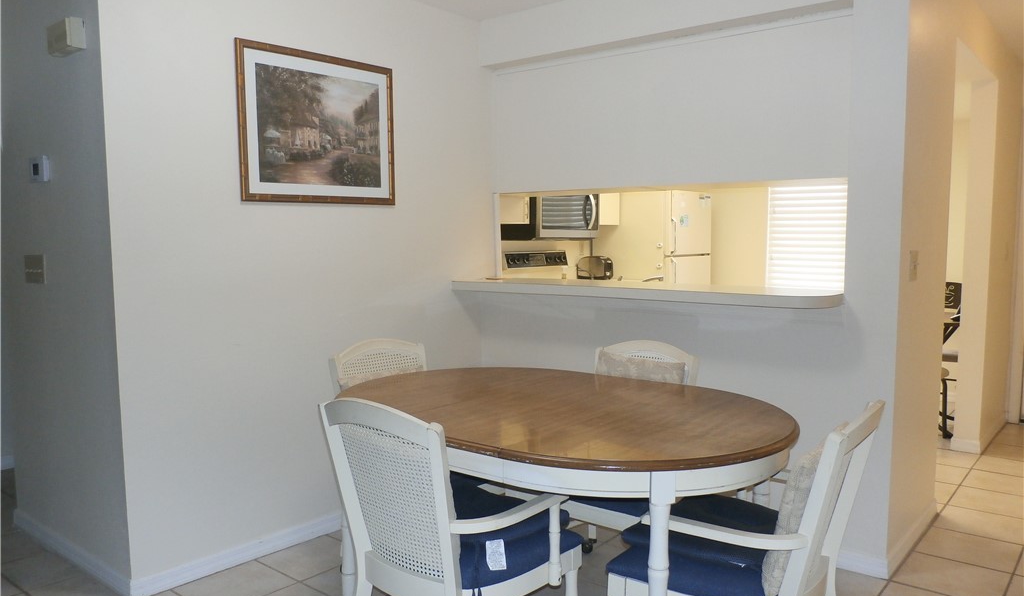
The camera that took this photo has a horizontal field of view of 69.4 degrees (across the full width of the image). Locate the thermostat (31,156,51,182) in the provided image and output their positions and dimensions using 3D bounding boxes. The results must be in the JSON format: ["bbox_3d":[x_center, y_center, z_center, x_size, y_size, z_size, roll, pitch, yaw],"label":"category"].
[{"bbox_3d":[-1.829,-0.495,2.864,0.130,0.095,0.026,4,6,40],"label":"thermostat"}]

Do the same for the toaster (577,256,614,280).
[{"bbox_3d":[0.699,-0.248,6.177,0.275,0.195,0.170,4,6,40],"label":"toaster"}]

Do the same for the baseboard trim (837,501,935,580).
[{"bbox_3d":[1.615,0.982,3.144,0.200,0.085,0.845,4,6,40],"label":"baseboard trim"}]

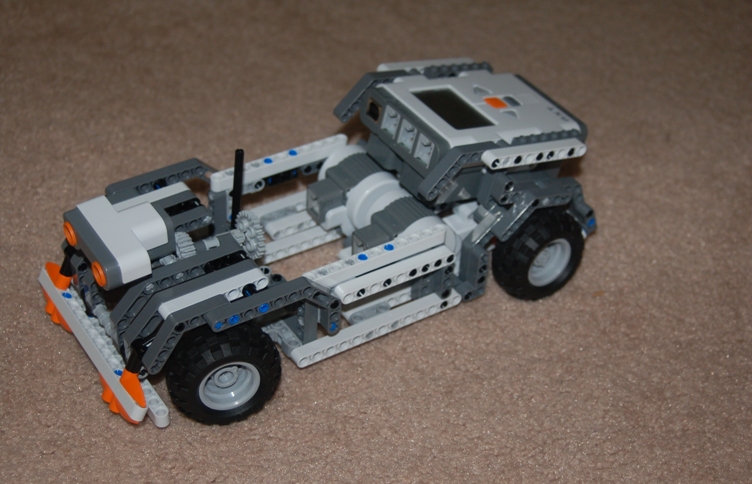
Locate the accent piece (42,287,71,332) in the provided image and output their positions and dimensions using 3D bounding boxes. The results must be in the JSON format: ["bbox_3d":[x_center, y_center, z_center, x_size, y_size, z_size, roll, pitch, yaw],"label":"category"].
[{"bbox_3d":[-0.165,0.037,0.649,0.009,0.009,0.034,3,31,-43],"label":"accent piece"}]

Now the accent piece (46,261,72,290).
[{"bbox_3d":[-0.166,0.015,0.652,0.008,0.009,0.022,3,31,-43],"label":"accent piece"}]

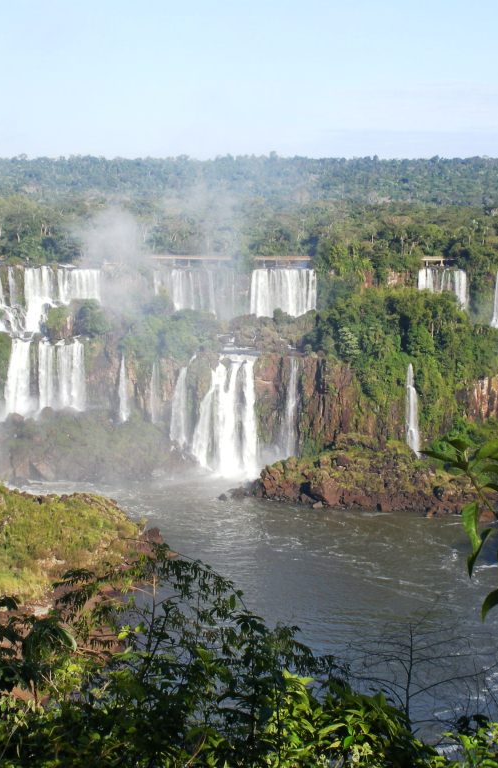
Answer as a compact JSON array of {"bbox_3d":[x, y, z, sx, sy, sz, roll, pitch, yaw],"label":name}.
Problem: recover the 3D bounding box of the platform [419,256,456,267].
[{"bbox_3d":[70.548,-45.847,620.000,13.400,3.600,3.800,1,8,3],"label":"platform"}]

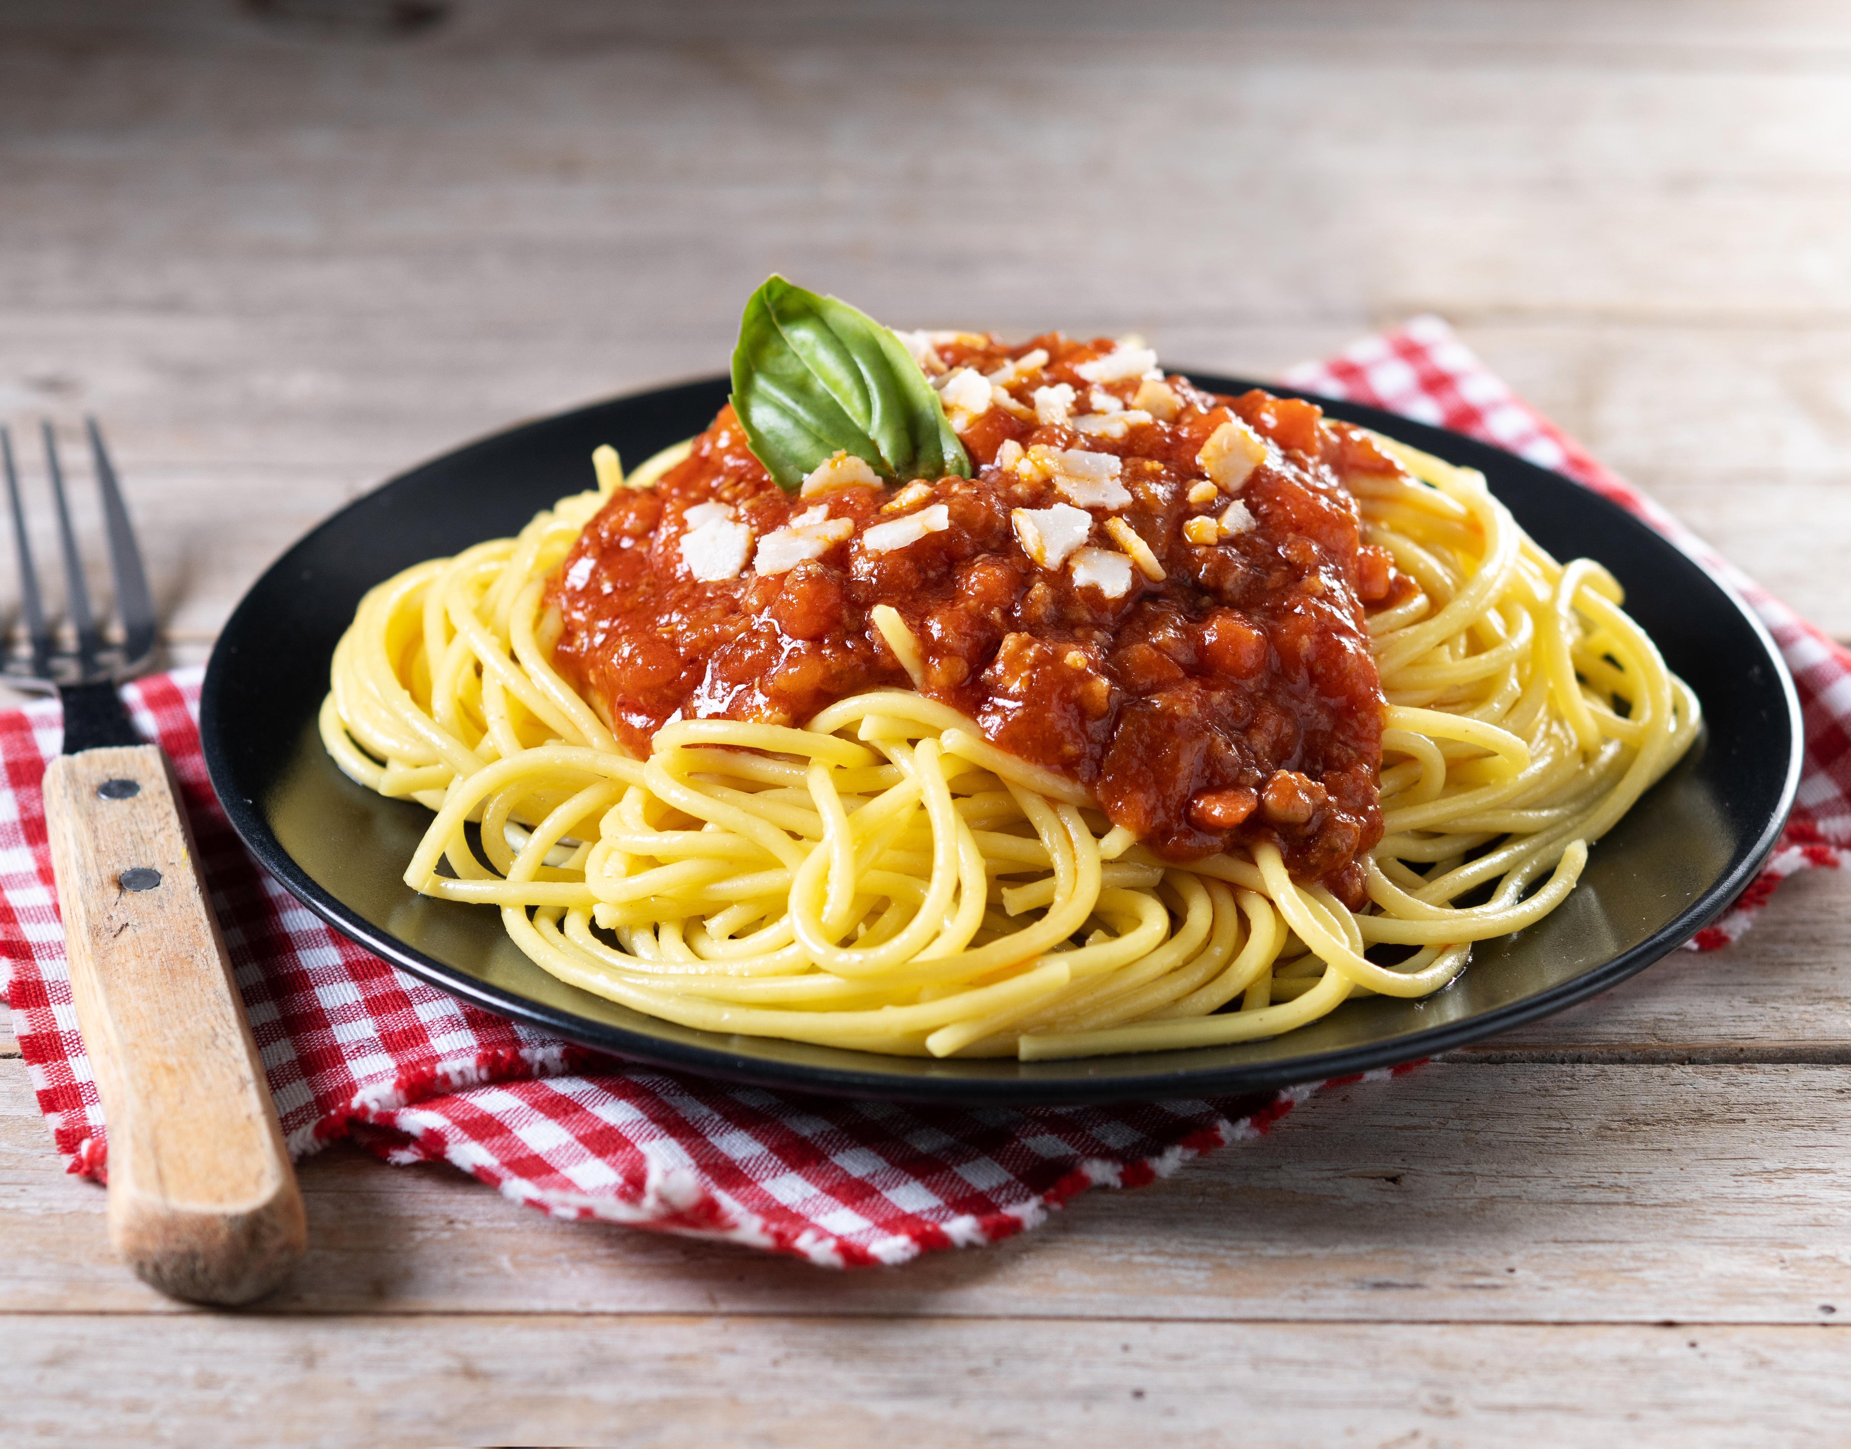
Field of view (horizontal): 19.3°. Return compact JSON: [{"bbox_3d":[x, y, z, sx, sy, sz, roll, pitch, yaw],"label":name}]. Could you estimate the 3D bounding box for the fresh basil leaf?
[{"bbox_3d":[-0.011,-0.039,0.670,0.022,0.035,0.013,-35,-9,2],"label":"fresh basil leaf"}]

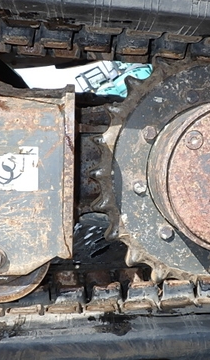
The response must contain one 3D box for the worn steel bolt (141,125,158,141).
[{"bbox_3d":[0.067,-0.070,0.574,0.021,0.021,0.009,0,5,-2],"label":"worn steel bolt"}]

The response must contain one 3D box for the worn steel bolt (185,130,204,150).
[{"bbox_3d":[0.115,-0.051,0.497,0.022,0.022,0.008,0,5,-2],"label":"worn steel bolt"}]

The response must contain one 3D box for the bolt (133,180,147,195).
[{"bbox_3d":[0.053,0.011,0.580,0.020,0.020,0.009,0,5,-2],"label":"bolt"}]

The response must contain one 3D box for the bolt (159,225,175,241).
[{"bbox_3d":[0.095,0.079,0.588,0.021,0.021,0.009,0,5,-2],"label":"bolt"}]

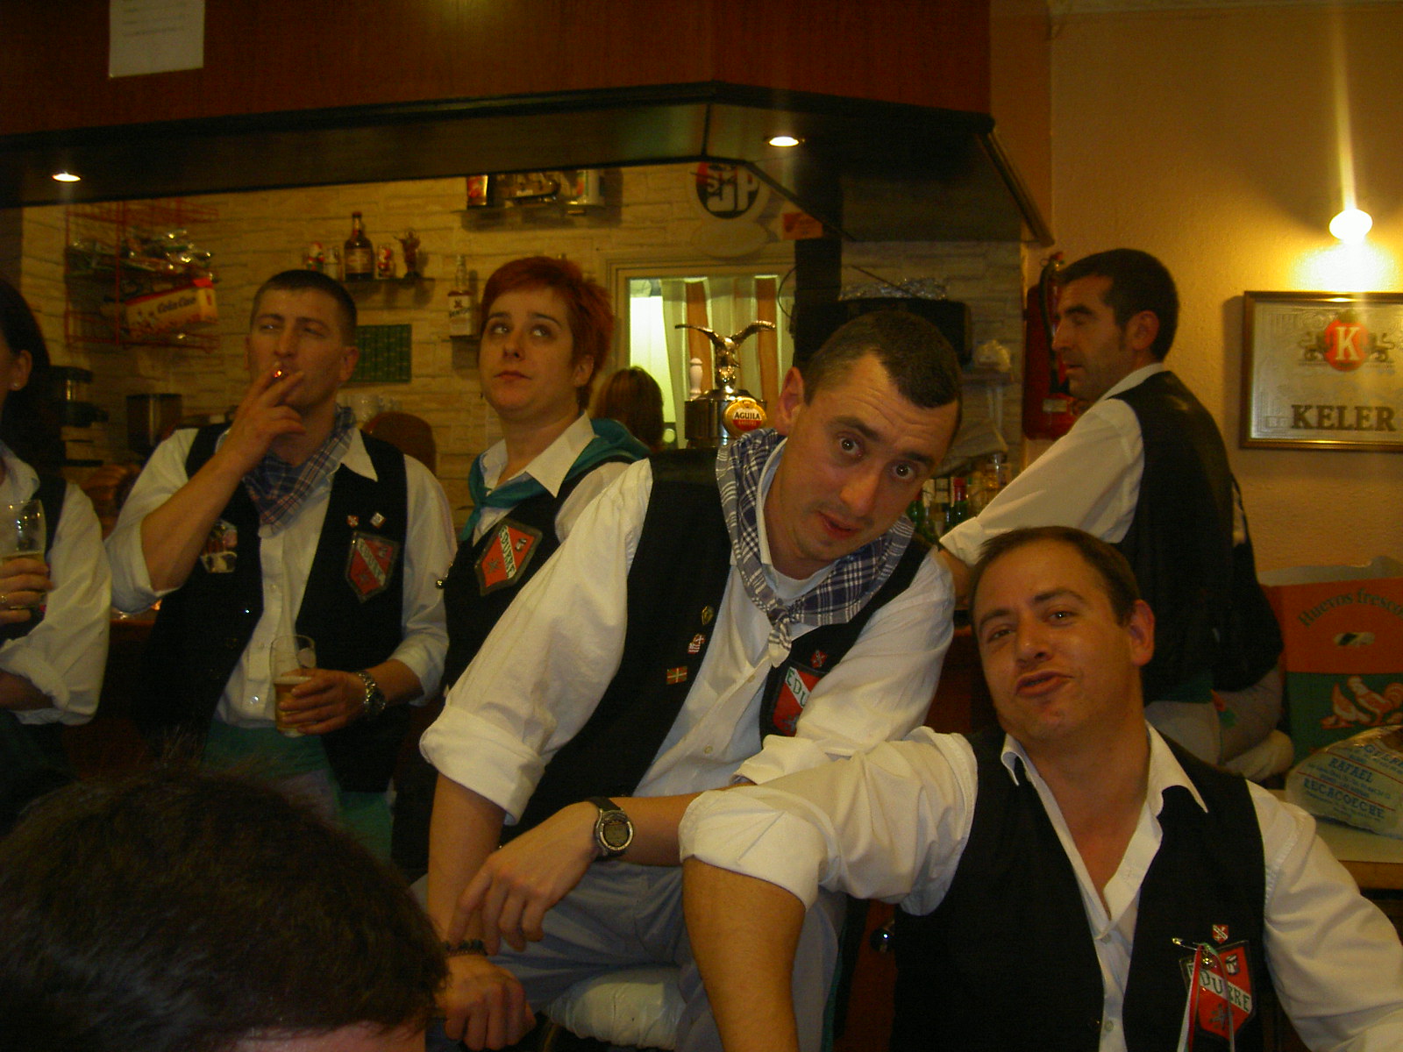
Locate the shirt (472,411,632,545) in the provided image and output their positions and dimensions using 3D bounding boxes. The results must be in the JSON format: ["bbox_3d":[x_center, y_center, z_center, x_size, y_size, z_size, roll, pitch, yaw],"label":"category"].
[{"bbox_3d":[-0.250,0.083,2.360,0.430,0.550,0.280,2,3,38],"label":"shirt"}]

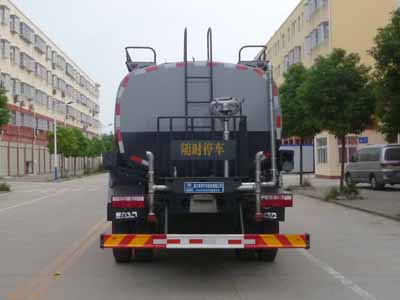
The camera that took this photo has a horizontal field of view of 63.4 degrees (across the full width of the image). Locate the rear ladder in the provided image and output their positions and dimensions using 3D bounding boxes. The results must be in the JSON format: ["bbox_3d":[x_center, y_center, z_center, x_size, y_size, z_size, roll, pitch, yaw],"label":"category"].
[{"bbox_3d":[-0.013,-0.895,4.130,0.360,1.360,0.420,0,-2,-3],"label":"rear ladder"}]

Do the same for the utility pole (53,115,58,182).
[{"bbox_3d":[-9.590,-0.146,21.500,0.270,4.400,0.270,0,-2,-3],"label":"utility pole"}]

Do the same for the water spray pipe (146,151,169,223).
[{"bbox_3d":[-0.503,0.432,3.830,0.250,0.840,0.120,0,-2,-3],"label":"water spray pipe"}]

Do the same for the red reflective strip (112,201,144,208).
[{"bbox_3d":[-0.872,0.667,3.950,0.395,0.088,0.040,0,-2,-3],"label":"red reflective strip"}]

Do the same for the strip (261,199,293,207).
[{"bbox_3d":[0.947,0.654,3.970,0.395,0.088,0.040,0,-2,-3],"label":"strip"}]

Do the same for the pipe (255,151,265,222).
[{"bbox_3d":[0.704,0.432,3.830,0.115,0.840,0.120,0,-2,-3],"label":"pipe"}]

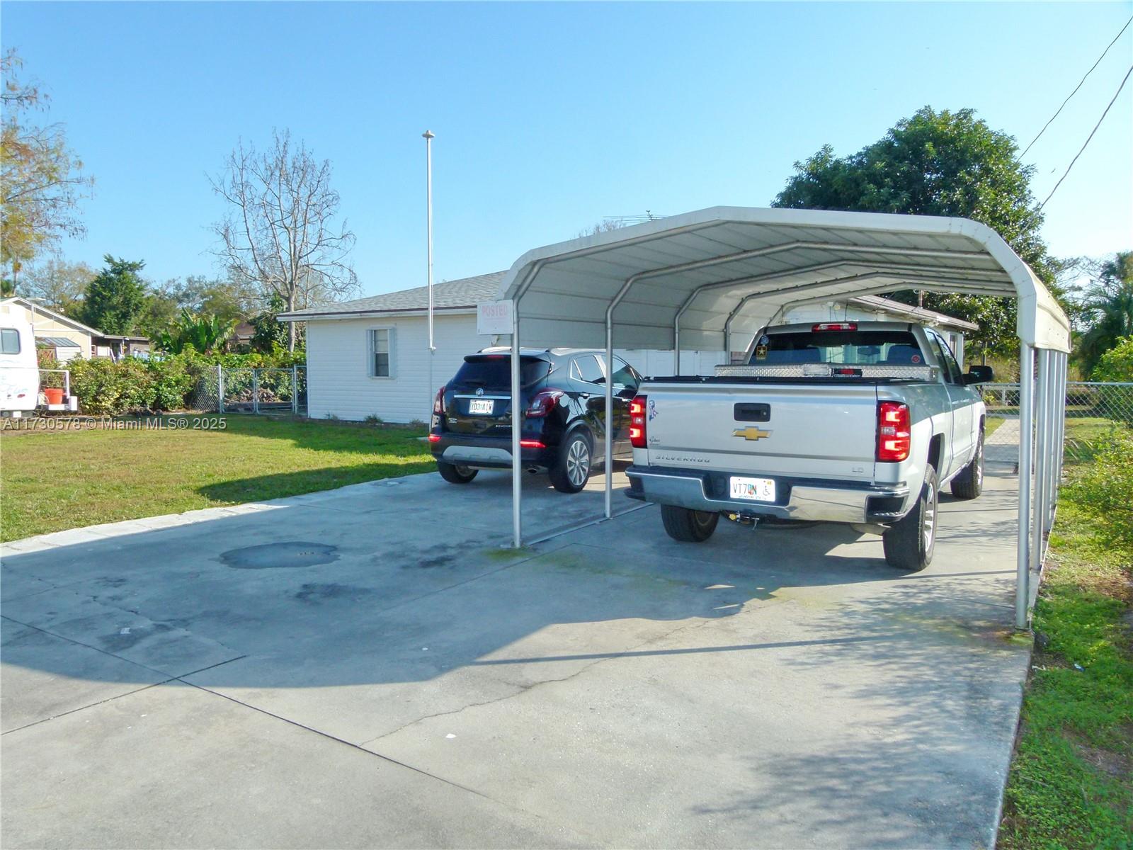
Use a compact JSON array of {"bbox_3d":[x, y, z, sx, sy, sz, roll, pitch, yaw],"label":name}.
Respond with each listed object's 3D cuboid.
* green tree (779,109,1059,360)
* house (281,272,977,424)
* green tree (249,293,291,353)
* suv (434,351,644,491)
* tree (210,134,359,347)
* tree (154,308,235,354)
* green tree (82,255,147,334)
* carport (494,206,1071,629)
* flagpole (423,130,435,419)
[{"bbox_3d":[12.945,-6.614,31.527,10.055,10.903,10.055,2,5,22],"label":"green tree"},{"bbox_3d":[3.306,-2.661,23.417,13.203,4.450,17.384,3,6,33],"label":"house"},{"bbox_3d":[-11.149,-3.013,30.916,2.200,3.933,2.200,-2,5,-20],"label":"green tree"},{"bbox_3d":[-0.006,-0.172,10.774,1.780,1.660,4.280,3,6,29],"label":"suv"},{"bbox_3d":[-9.817,-5.620,29.033,4.932,9.443,4.932,-2,5,-18],"label":"tree"},{"bbox_3d":[-11.890,-2.195,26.359,2.354,3.083,2.354,-2,5,-24],"label":"tree"},{"bbox_3d":[-23.906,-5.547,43.603,3.003,6.872,3.003,-3,6,-28],"label":"green tree"},{"bbox_3d":[2.731,-0.410,8.117,3.723,2.575,6.303,3,6,33],"label":"carport"},{"bbox_3d":[-2.516,-2.586,15.333,0.200,5.704,0.200,-1,5,-9],"label":"flagpole"}]

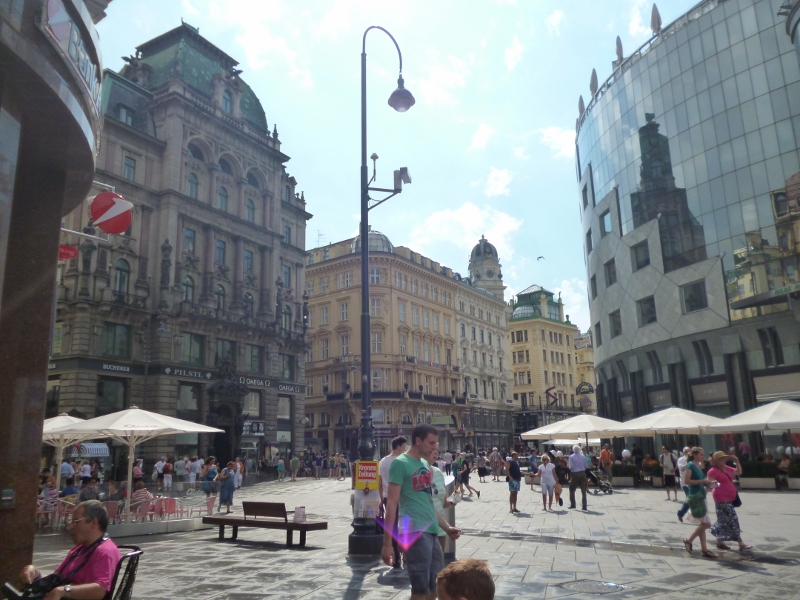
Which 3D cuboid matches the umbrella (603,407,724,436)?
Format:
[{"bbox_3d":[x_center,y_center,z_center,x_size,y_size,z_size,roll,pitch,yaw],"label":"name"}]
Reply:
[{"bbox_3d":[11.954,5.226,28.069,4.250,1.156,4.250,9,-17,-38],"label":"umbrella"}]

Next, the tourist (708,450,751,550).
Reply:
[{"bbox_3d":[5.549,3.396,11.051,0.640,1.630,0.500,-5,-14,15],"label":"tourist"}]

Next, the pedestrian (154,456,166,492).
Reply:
[{"bbox_3d":[-12.921,9.446,35.200,0.550,1.761,0.400,7,-16,-32],"label":"pedestrian"}]

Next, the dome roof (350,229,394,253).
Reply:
[{"bbox_3d":[-3.442,-7.135,81.000,5.400,3.400,5.400,-1,-13,-2],"label":"dome roof"}]

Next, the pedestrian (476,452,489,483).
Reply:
[{"bbox_3d":[4.530,9.231,35.714,0.500,1.600,0.380,-5,-14,16],"label":"pedestrian"}]

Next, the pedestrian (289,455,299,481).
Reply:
[{"bbox_3d":[-7.145,11.385,43.896,0.550,1.721,0.360,0,-13,-6],"label":"pedestrian"}]

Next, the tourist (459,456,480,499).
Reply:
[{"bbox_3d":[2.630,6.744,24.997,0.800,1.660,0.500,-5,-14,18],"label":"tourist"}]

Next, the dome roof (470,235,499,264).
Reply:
[{"bbox_3d":[14.174,-8.732,109.564,4.600,4.962,4.600,-1,-13,0],"label":"dome roof"}]

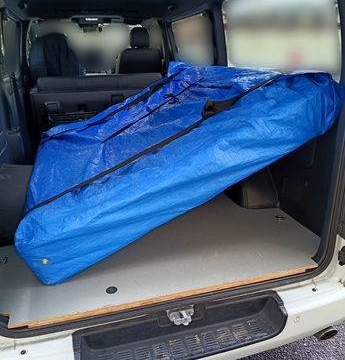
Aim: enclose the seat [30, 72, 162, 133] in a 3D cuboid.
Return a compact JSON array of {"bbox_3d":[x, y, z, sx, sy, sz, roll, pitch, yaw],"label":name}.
[{"bbox_3d":[-0.732,-0.745,3.559,1.250,0.640,0.450,-6,21,-14],"label":"seat"}]

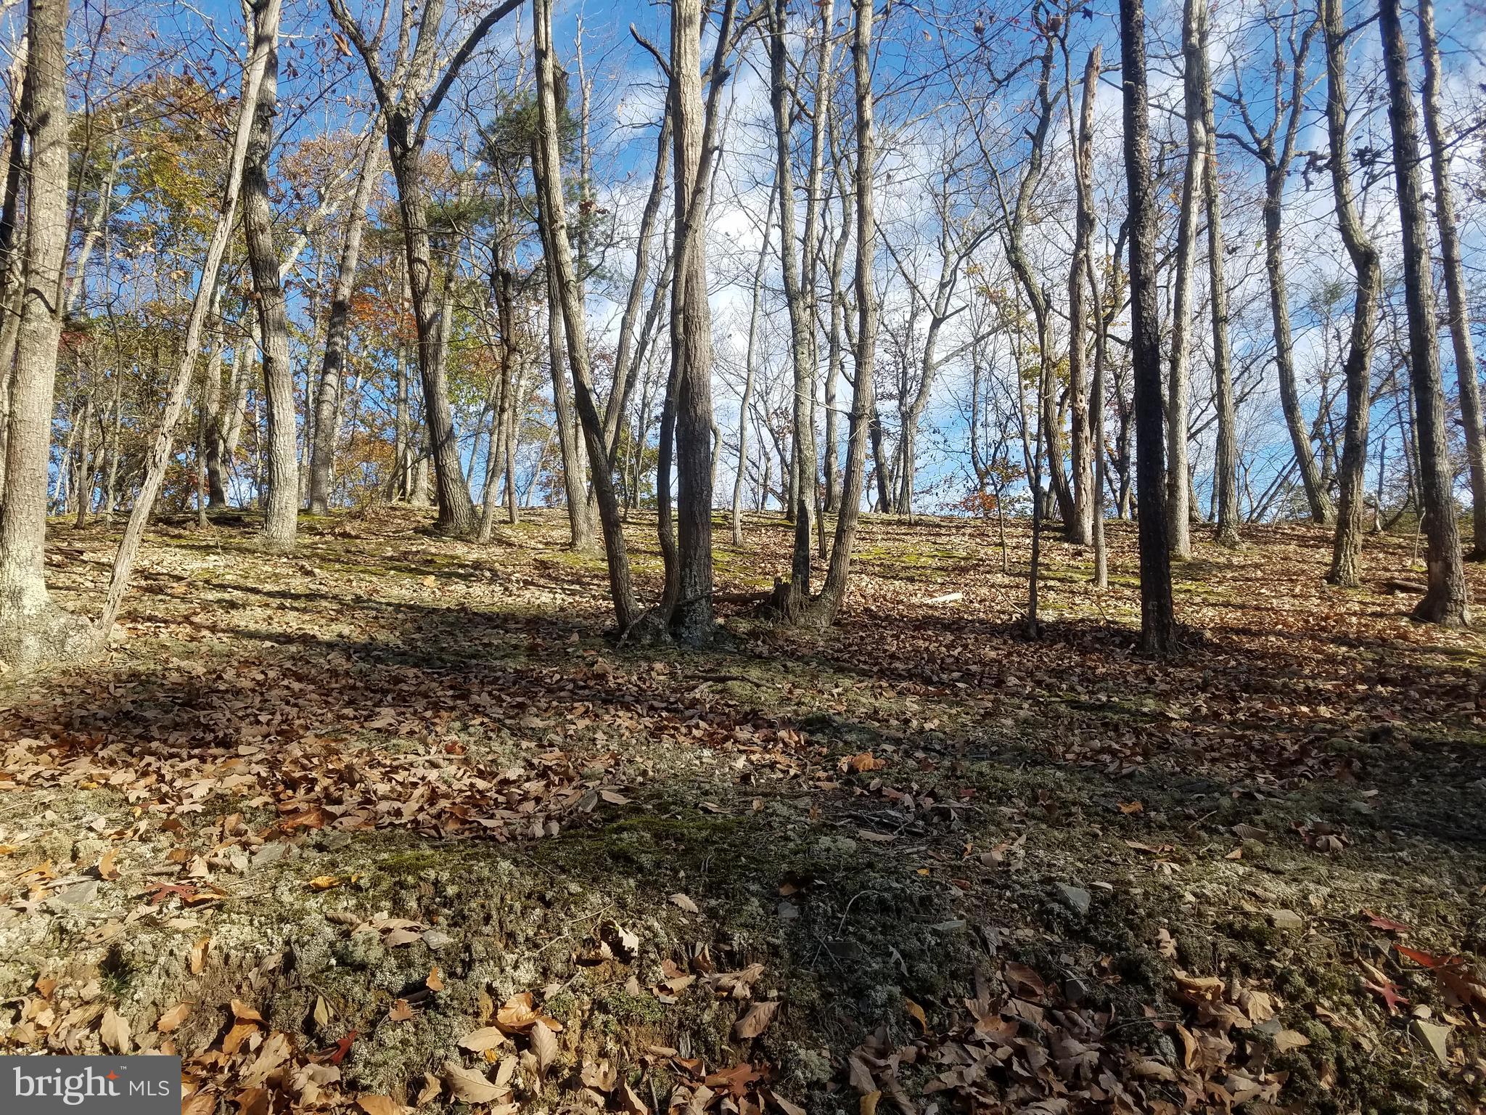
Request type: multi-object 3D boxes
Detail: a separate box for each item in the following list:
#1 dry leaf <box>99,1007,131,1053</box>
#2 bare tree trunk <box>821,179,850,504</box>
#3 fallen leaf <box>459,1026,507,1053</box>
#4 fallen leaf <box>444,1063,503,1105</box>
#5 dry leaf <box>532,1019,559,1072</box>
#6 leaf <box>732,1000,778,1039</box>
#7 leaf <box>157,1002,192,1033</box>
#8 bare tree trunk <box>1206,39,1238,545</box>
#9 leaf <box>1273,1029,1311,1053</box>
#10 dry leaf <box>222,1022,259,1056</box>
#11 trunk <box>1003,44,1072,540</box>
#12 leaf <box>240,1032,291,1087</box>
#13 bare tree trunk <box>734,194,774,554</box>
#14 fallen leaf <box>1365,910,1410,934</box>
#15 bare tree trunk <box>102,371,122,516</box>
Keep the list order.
[{"bbox_3d":[-1.462,1.099,2.600,0.063,0.103,0.025,-20,-36,-27],"label":"dry leaf"},{"bbox_3d":[1.520,-3.519,18.271,0.402,5.660,0.350,0,-5,0],"label":"bare tree trunk"},{"bbox_3d":[-0.560,1.041,2.400,0.103,0.022,0.052,-2,28,-4],"label":"fallen leaf"},{"bbox_3d":[-0.556,1.073,2.300,0.158,0.025,0.063,10,30,18],"label":"fallen leaf"},{"bbox_3d":[-0.443,1.093,2.500,0.056,0.115,0.025,-9,-39,-15],"label":"dry leaf"},{"bbox_3d":[0.033,0.992,2.400,0.118,0.020,0.053,-27,48,-27],"label":"leaf"},{"bbox_3d":[-1.352,1.091,2.650,0.050,0.025,0.092,35,47,19],"label":"leaf"},{"bbox_3d":[6.144,-3.469,14.321,0.384,6.692,0.380,0,-5,0],"label":"bare tree trunk"},{"bbox_3d":[1.279,1.125,2.600,0.085,0.020,0.059,3,38,14],"label":"leaf"},{"bbox_3d":[-1.070,1.027,2.380,0.042,0.022,0.077,25,43,30],"label":"dry leaf"},{"bbox_3d":[4.196,-3.985,15.849,0.910,7.278,0.700,0,-5,0],"label":"trunk"},{"bbox_3d":[-0.985,1.035,2.301,0.054,0.022,0.119,16,39,20],"label":"leaf"},{"bbox_3d":[0.208,-2.997,17.183,0.232,5.656,0.197,5,-4,0],"label":"bare tree trunk"},{"bbox_3d":[1.645,0.926,2.850,0.055,0.025,0.101,-13,19,-41],"label":"fallen leaf"},{"bbox_3d":[-11.377,-2.070,20.124,0.308,2.591,0.270,0,-5,0],"label":"bare tree trunk"}]

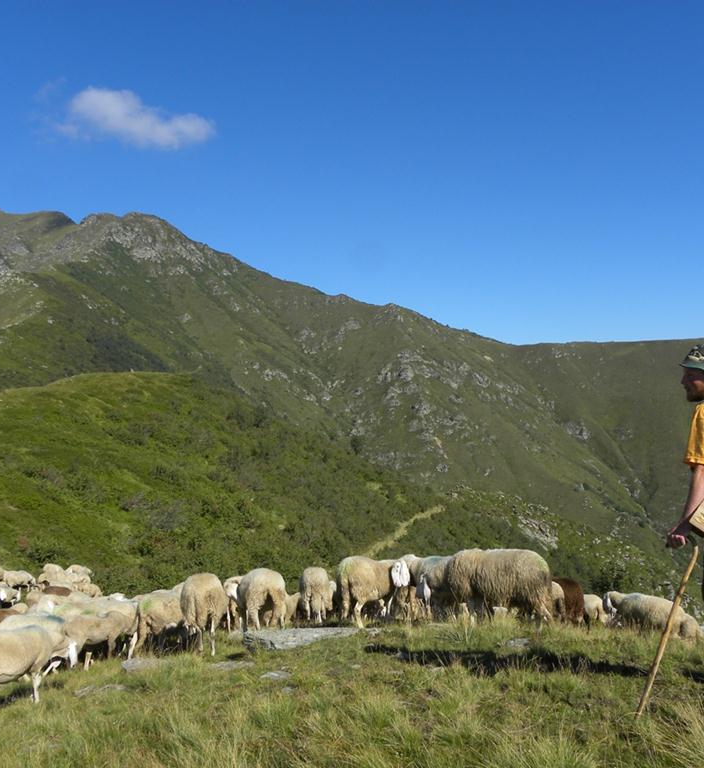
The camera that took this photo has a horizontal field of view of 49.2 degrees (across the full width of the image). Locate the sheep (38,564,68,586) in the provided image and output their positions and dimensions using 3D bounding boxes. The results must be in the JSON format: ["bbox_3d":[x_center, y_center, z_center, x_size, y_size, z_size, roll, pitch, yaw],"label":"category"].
[{"bbox_3d":[-7.938,5.160,20.500,0.950,0.720,0.380,0,0,-41],"label":"sheep"}]

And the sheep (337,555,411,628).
[{"bbox_3d":[0.249,2.166,8.100,0.400,0.750,0.950,0,0,43],"label":"sheep"}]

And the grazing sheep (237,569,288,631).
[{"bbox_3d":[-1.119,2.638,9.500,0.410,0.750,1.000,0,0,-27],"label":"grazing sheep"}]

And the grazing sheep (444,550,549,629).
[{"bbox_3d":[1.372,1.909,7.200,1.080,0.790,0.450,0,0,22],"label":"grazing sheep"}]

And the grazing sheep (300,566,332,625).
[{"bbox_3d":[-0.494,2.781,10.200,0.380,0.730,0.950,0,0,-7],"label":"grazing sheep"}]

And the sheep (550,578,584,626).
[{"bbox_3d":[2.592,2.819,9.700,0.420,0.760,1.100,0,-2,-6],"label":"sheep"}]

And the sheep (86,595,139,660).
[{"bbox_3d":[-3.324,3.338,10.500,1.120,0.790,0.420,1,-2,-37],"label":"sheep"}]

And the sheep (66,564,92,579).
[{"bbox_3d":[-7.589,5.401,21.500,0.950,0.720,0.370,0,0,-26],"label":"sheep"}]

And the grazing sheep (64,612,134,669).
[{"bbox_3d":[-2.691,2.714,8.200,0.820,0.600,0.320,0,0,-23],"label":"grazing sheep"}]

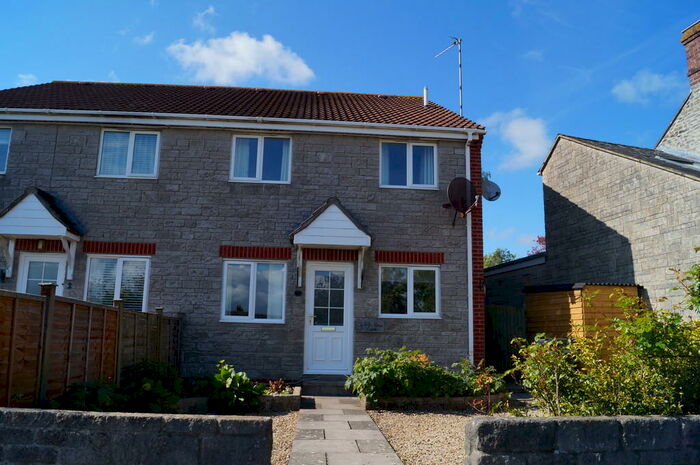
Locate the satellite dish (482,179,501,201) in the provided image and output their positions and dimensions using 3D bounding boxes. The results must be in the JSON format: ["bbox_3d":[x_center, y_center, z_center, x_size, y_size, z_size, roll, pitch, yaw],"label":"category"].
[{"bbox_3d":[2.906,-0.843,10.830,0.460,0.460,0.380,9,-14,-35],"label":"satellite dish"}]

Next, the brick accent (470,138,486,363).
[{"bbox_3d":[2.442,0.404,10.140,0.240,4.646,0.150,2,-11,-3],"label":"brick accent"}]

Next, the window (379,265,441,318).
[{"bbox_3d":[1.130,1.116,9.882,1.180,0.987,0.100,2,-11,-3],"label":"window"}]

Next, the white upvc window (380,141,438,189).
[{"bbox_3d":[1.171,-1.327,10.363,1.156,0.973,0.100,2,-11,-3],"label":"white upvc window"}]

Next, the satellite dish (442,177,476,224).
[{"bbox_3d":[2.066,-0.608,9.796,0.660,0.880,0.570,9,-14,-35],"label":"satellite dish"}]

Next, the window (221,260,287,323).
[{"bbox_3d":[-1.823,1.125,10.014,1.206,1.165,0.100,2,-8,-3],"label":"window"}]

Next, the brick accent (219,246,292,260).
[{"bbox_3d":[-1.805,0.399,10.103,1.353,0.222,0.100,2,-8,-3],"label":"brick accent"}]

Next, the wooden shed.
[{"bbox_3d":[4.653,2.118,10.615,1.155,2.010,2.281,3,-11,-8],"label":"wooden shed"}]

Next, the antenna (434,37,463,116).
[{"bbox_3d":[2.447,-3.559,12.877,0.350,2.280,1.050,9,-14,-35],"label":"antenna"}]

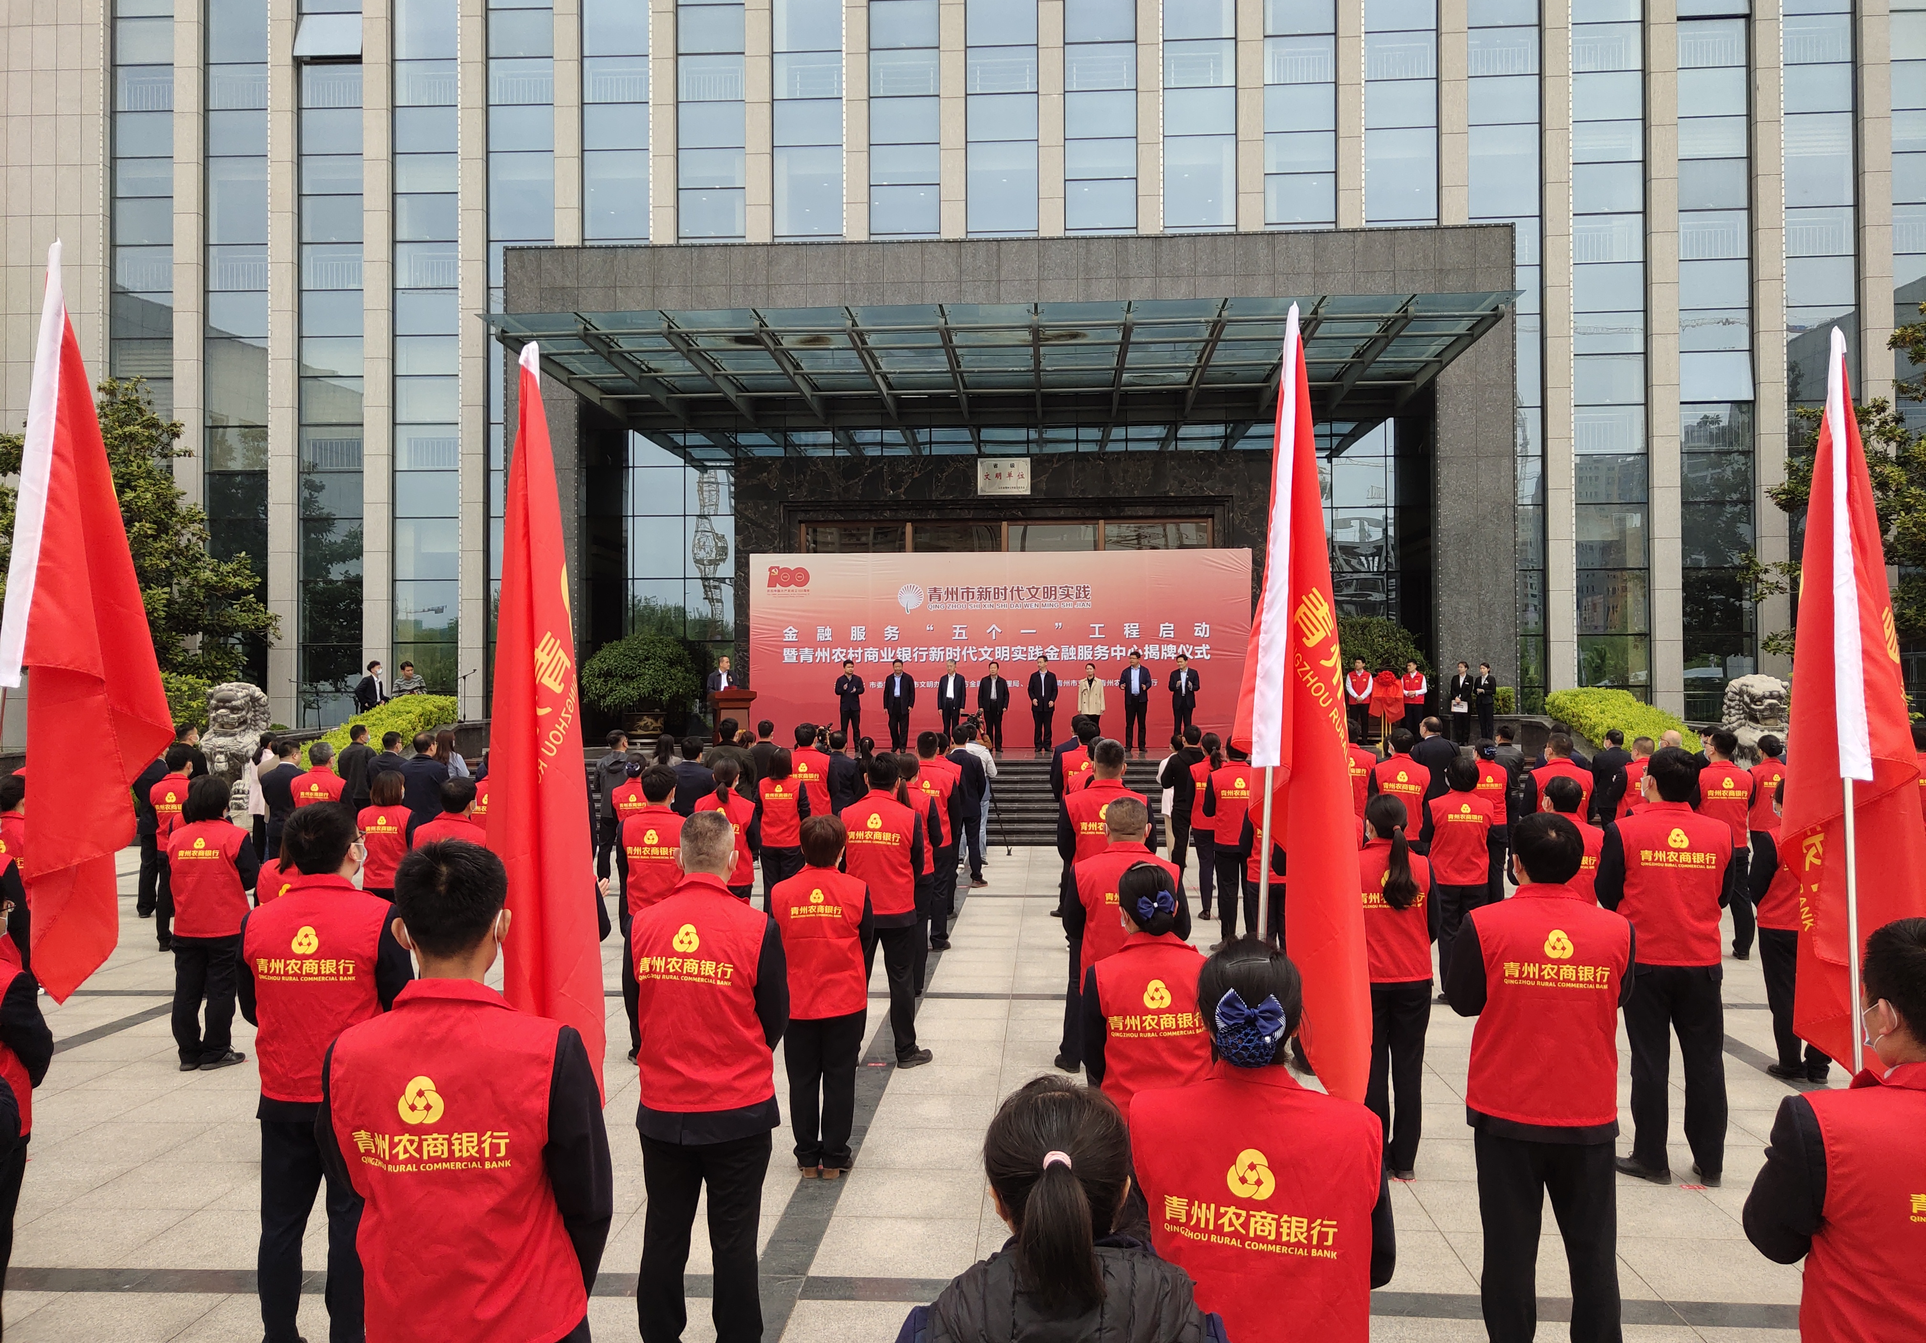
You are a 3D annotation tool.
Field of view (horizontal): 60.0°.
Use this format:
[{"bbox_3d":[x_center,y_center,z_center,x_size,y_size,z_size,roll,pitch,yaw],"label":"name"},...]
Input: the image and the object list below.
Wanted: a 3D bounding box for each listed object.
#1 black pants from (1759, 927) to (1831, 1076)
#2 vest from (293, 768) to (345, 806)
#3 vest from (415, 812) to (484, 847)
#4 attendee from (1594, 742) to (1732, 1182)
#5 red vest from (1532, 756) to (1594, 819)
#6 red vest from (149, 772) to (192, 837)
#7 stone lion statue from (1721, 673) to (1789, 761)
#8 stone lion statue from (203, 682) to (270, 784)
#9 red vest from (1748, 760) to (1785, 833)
[{"bbox_3d":[4.566,1.753,9.150,0.400,0.900,0.310,0,-1,-3],"label":"black pants"},{"bbox_3d":[-5.203,1.114,13.500,0.450,0.650,0.280,0,-1,6],"label":"vest"},{"bbox_3d":[-2.823,1.105,9.250,0.460,0.660,0.290,0,-1,6],"label":"vest"},{"bbox_3d":[2.977,1.232,7.080,0.570,1.790,0.420,0,-1,-3],"label":"attendee"},{"bbox_3d":[4.778,1.034,13.300,0.480,0.690,0.270,0,-1,2],"label":"red vest"},{"bbox_3d":[-6.300,1.129,13.400,0.460,0.640,0.280,0,-1,9],"label":"red vest"},{"bbox_3d":[10.366,0.914,21.800,0.950,1.750,1.150,0,-1,4],"label":"stone lion statue"},{"bbox_3d":[-9.713,1.000,22.400,0.850,1.700,1.100,0,-1,2],"label":"stone lion statue"},{"bbox_3d":[7.524,1.150,15.500,0.450,0.680,0.290,0,-1,-6],"label":"red vest"}]

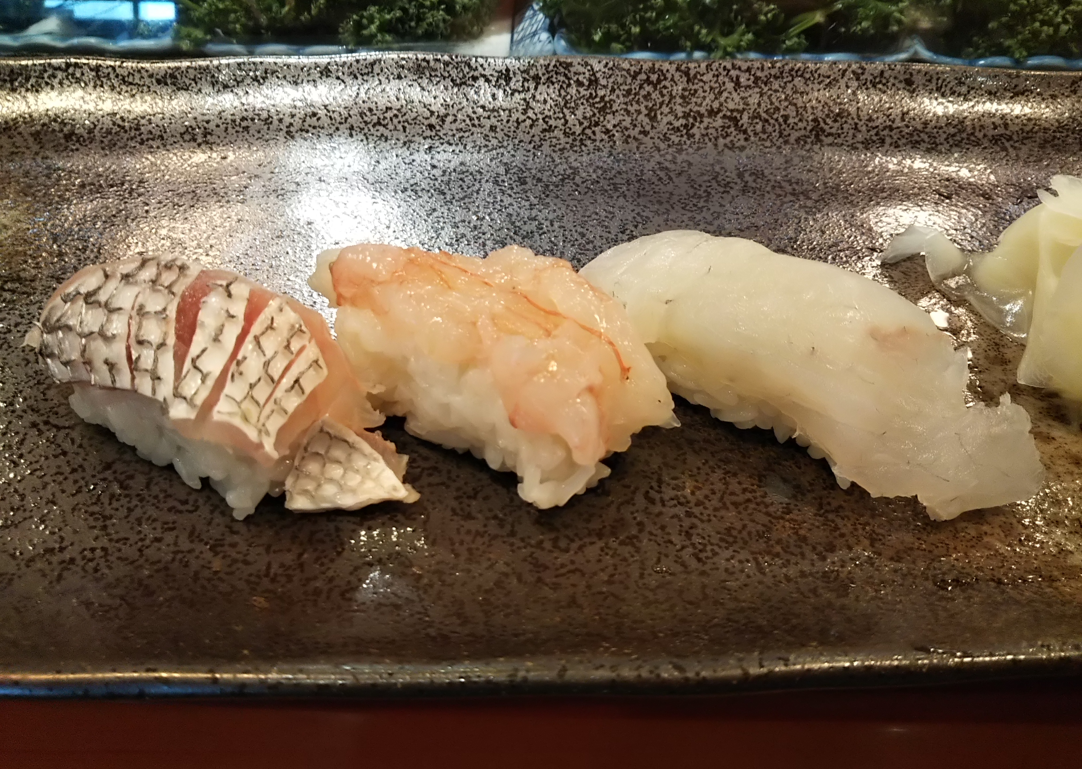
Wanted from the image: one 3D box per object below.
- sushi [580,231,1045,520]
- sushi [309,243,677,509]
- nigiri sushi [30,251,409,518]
[{"bbox_3d":[0.048,-0.004,0.166,0.083,0.028,0.030,29,53,24],"label":"sushi"},{"bbox_3d":[-0.008,-0.005,0.166,0.064,0.030,0.035,27,53,23],"label":"sushi"},{"bbox_3d":[-0.056,0.000,0.162,0.068,0.029,0.033,25,52,21],"label":"nigiri sushi"}]

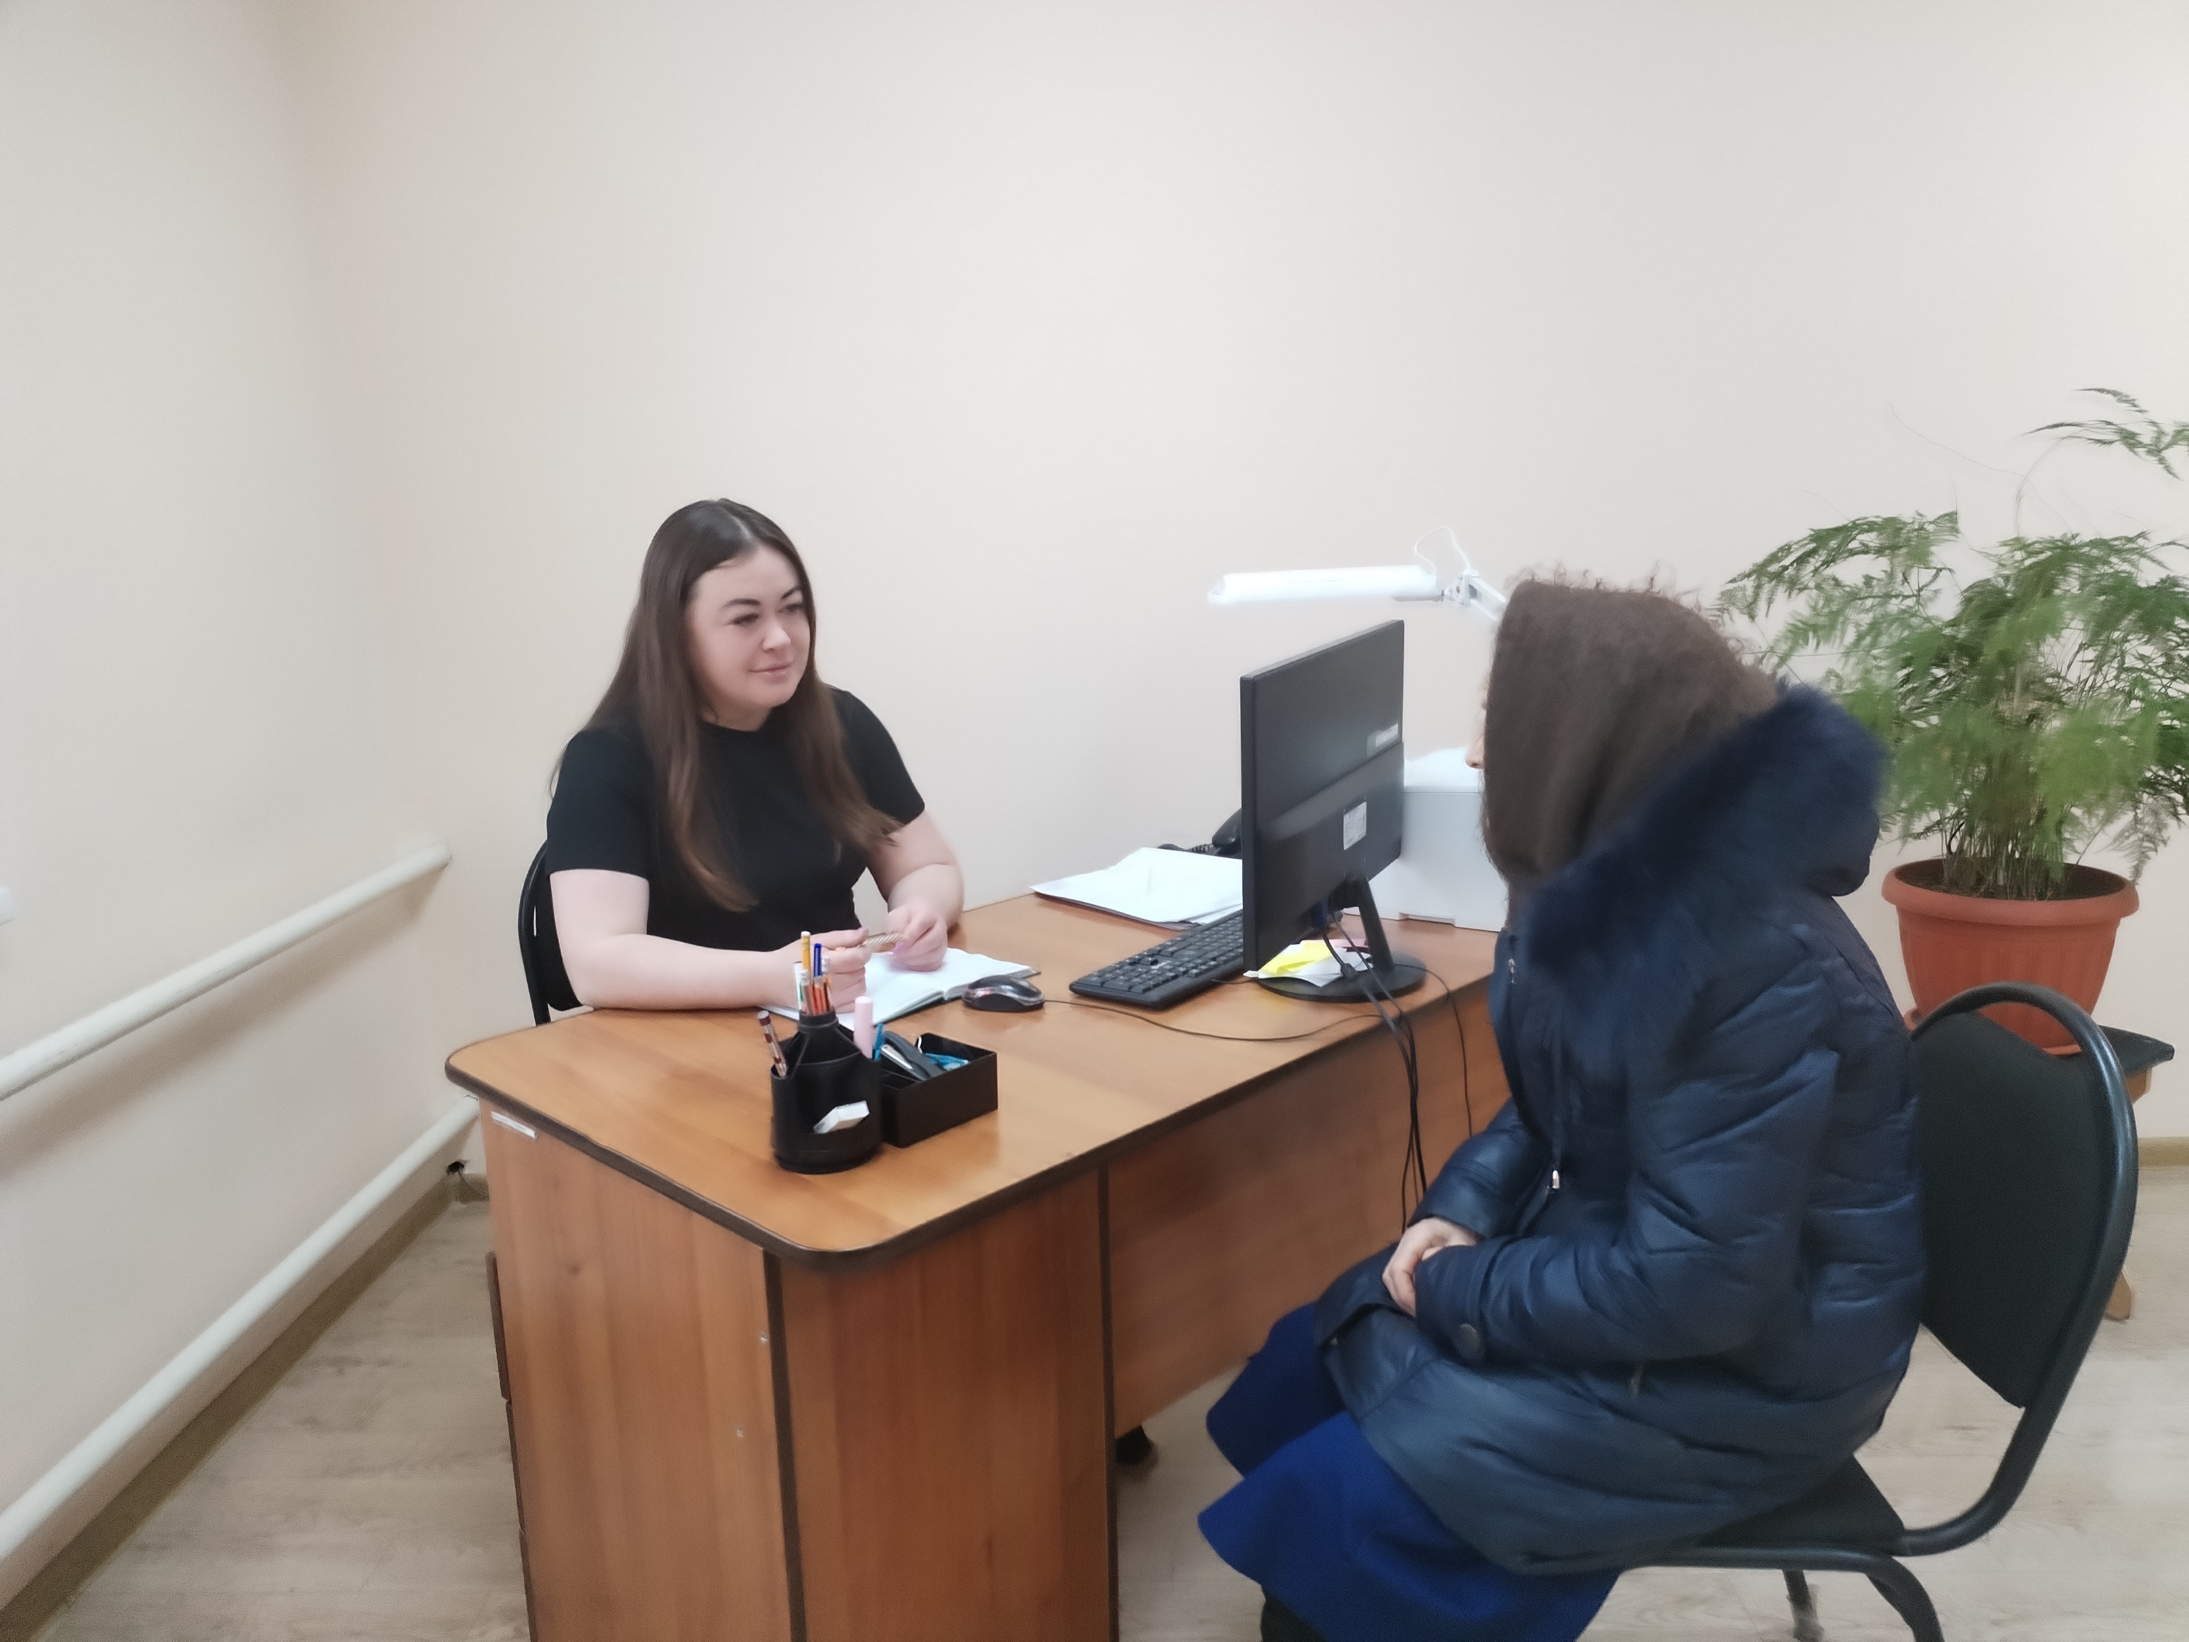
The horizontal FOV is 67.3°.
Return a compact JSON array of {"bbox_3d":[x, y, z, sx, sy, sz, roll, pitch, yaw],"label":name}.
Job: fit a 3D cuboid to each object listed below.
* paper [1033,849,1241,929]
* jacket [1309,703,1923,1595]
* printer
[{"bbox_3d":[0.080,0.097,2.349,0.290,0.020,0.310,10,17,44],"label":"paper"},{"bbox_3d":[0.476,0.237,1.503,0.540,0.710,0.520,0,12,6],"label":"jacket"},{"bbox_3d":[0.518,0.003,2.294,0.290,0.200,0.370,5,14,30],"label":"printer"}]

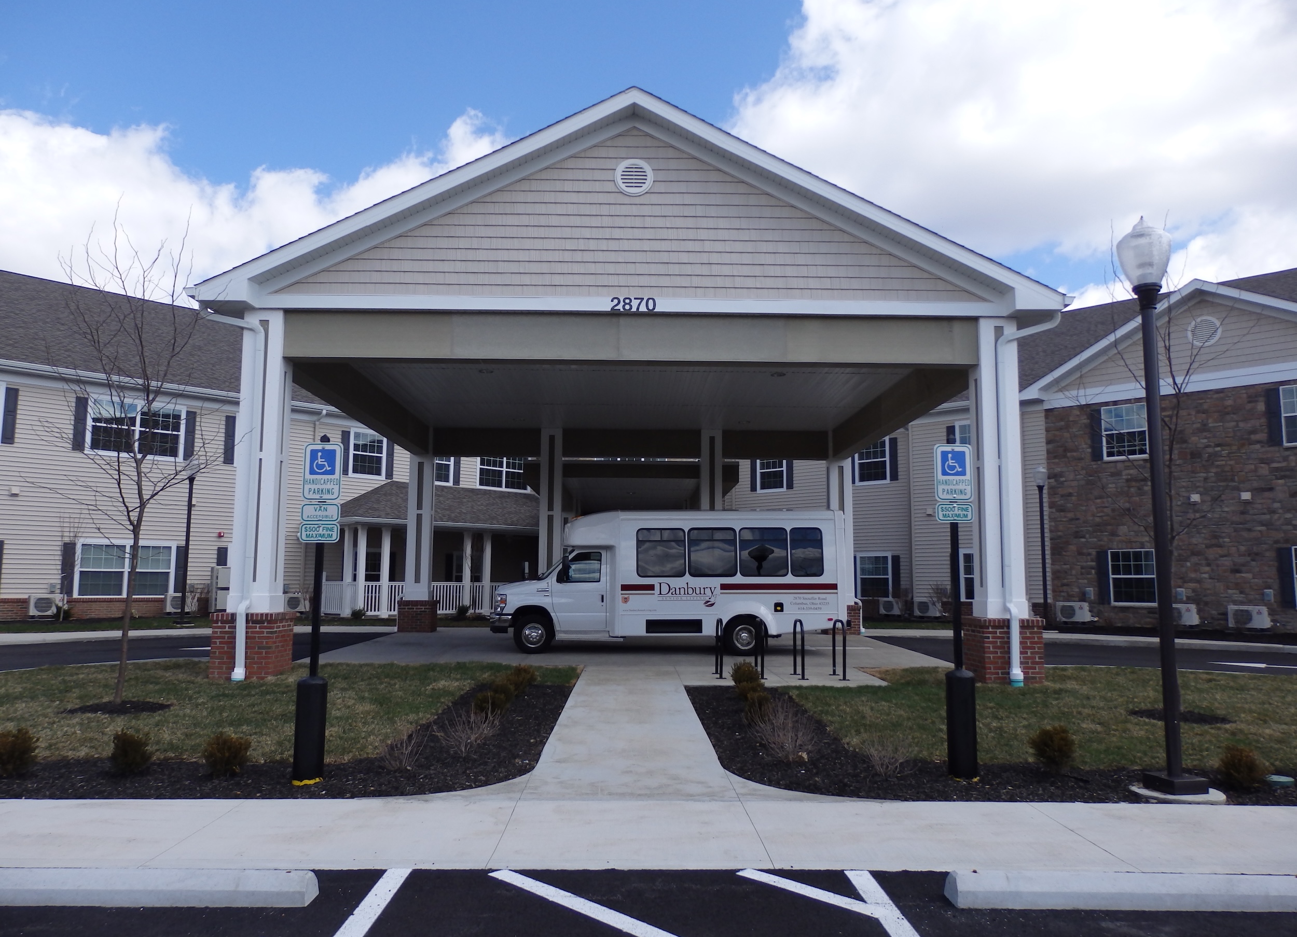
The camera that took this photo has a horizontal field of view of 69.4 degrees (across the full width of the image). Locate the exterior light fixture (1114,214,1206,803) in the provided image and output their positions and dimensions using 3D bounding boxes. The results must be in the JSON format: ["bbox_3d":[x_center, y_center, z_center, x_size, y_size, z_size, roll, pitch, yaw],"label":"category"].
[{"bbox_3d":[3.986,0.192,7.326,0.450,4.503,0.450,0,-7,-1],"label":"exterior light fixture"}]

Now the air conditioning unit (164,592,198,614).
[{"bbox_3d":[-13.583,3.906,27.194,0.330,0.559,0.877,-6,-10,44],"label":"air conditioning unit"}]

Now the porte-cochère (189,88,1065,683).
[{"bbox_3d":[-0.343,-0.608,18.234,12.000,8.270,11.250,0,-7,-1],"label":"porte-cochère"}]

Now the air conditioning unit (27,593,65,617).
[{"bbox_3d":[-15.934,3.625,24.820,0.330,0.573,0.846,-6,-10,44],"label":"air conditioning unit"}]

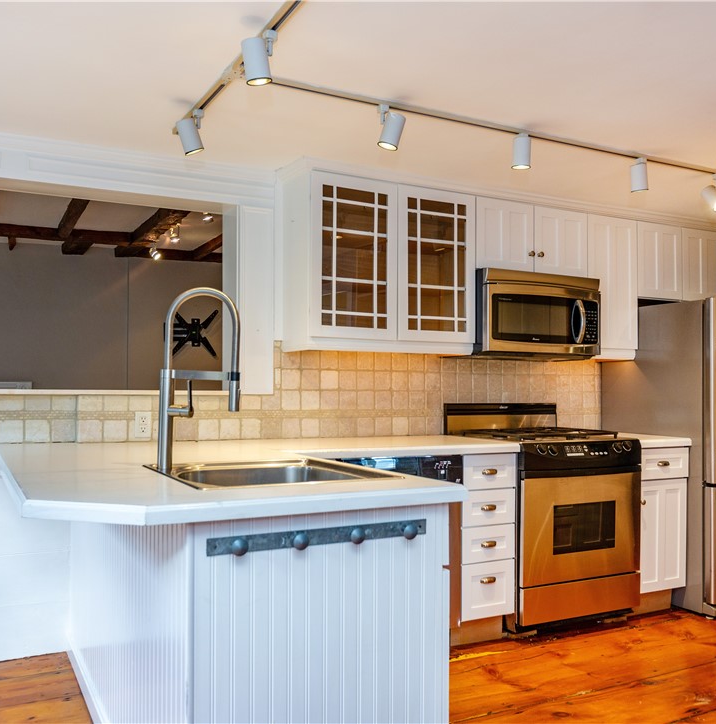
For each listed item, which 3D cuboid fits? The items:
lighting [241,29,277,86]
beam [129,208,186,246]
[{"bbox_3d":[-0.275,-0.847,2.020,0.102,0.145,0.076,1,-2,-28],"label":"lighting"},{"bbox_3d":[-1.284,-0.897,4.703,0.135,0.115,1.500,1,-2,-27],"label":"beam"}]

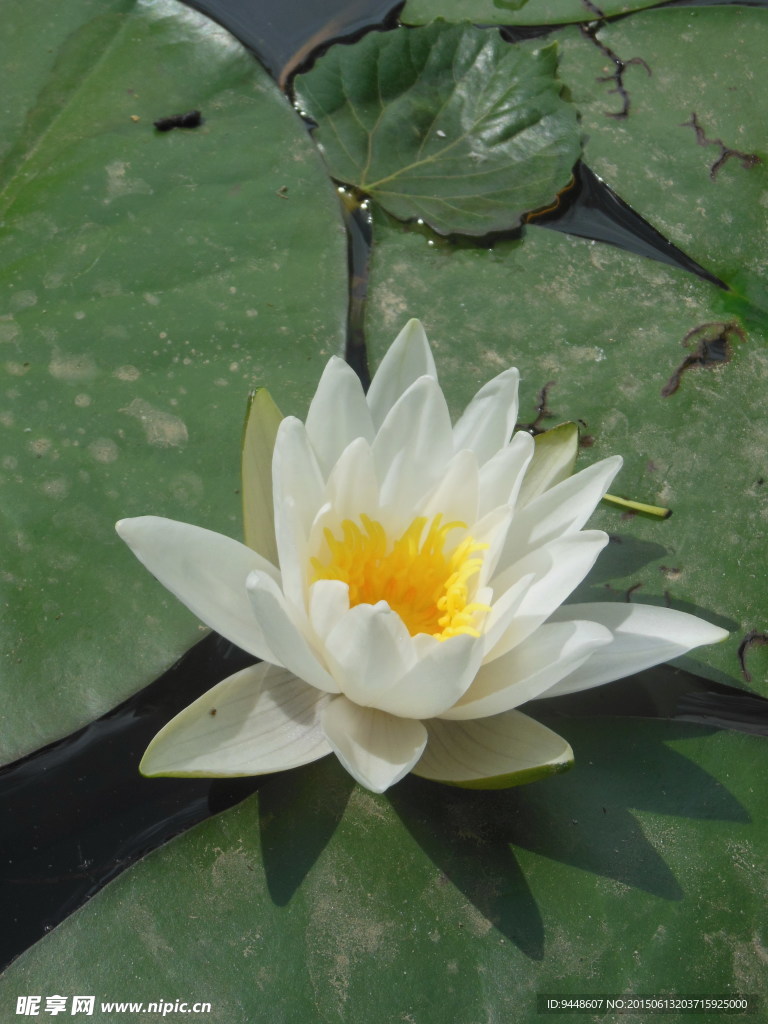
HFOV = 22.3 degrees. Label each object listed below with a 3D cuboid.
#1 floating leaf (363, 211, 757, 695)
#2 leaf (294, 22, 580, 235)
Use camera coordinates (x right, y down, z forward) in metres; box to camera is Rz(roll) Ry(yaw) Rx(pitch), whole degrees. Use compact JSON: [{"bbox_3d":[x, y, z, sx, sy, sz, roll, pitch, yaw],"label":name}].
[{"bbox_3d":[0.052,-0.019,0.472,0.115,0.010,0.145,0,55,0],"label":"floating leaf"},{"bbox_3d":[0.018,-0.108,0.535,0.080,0.012,0.081,39,64,24],"label":"leaf"}]

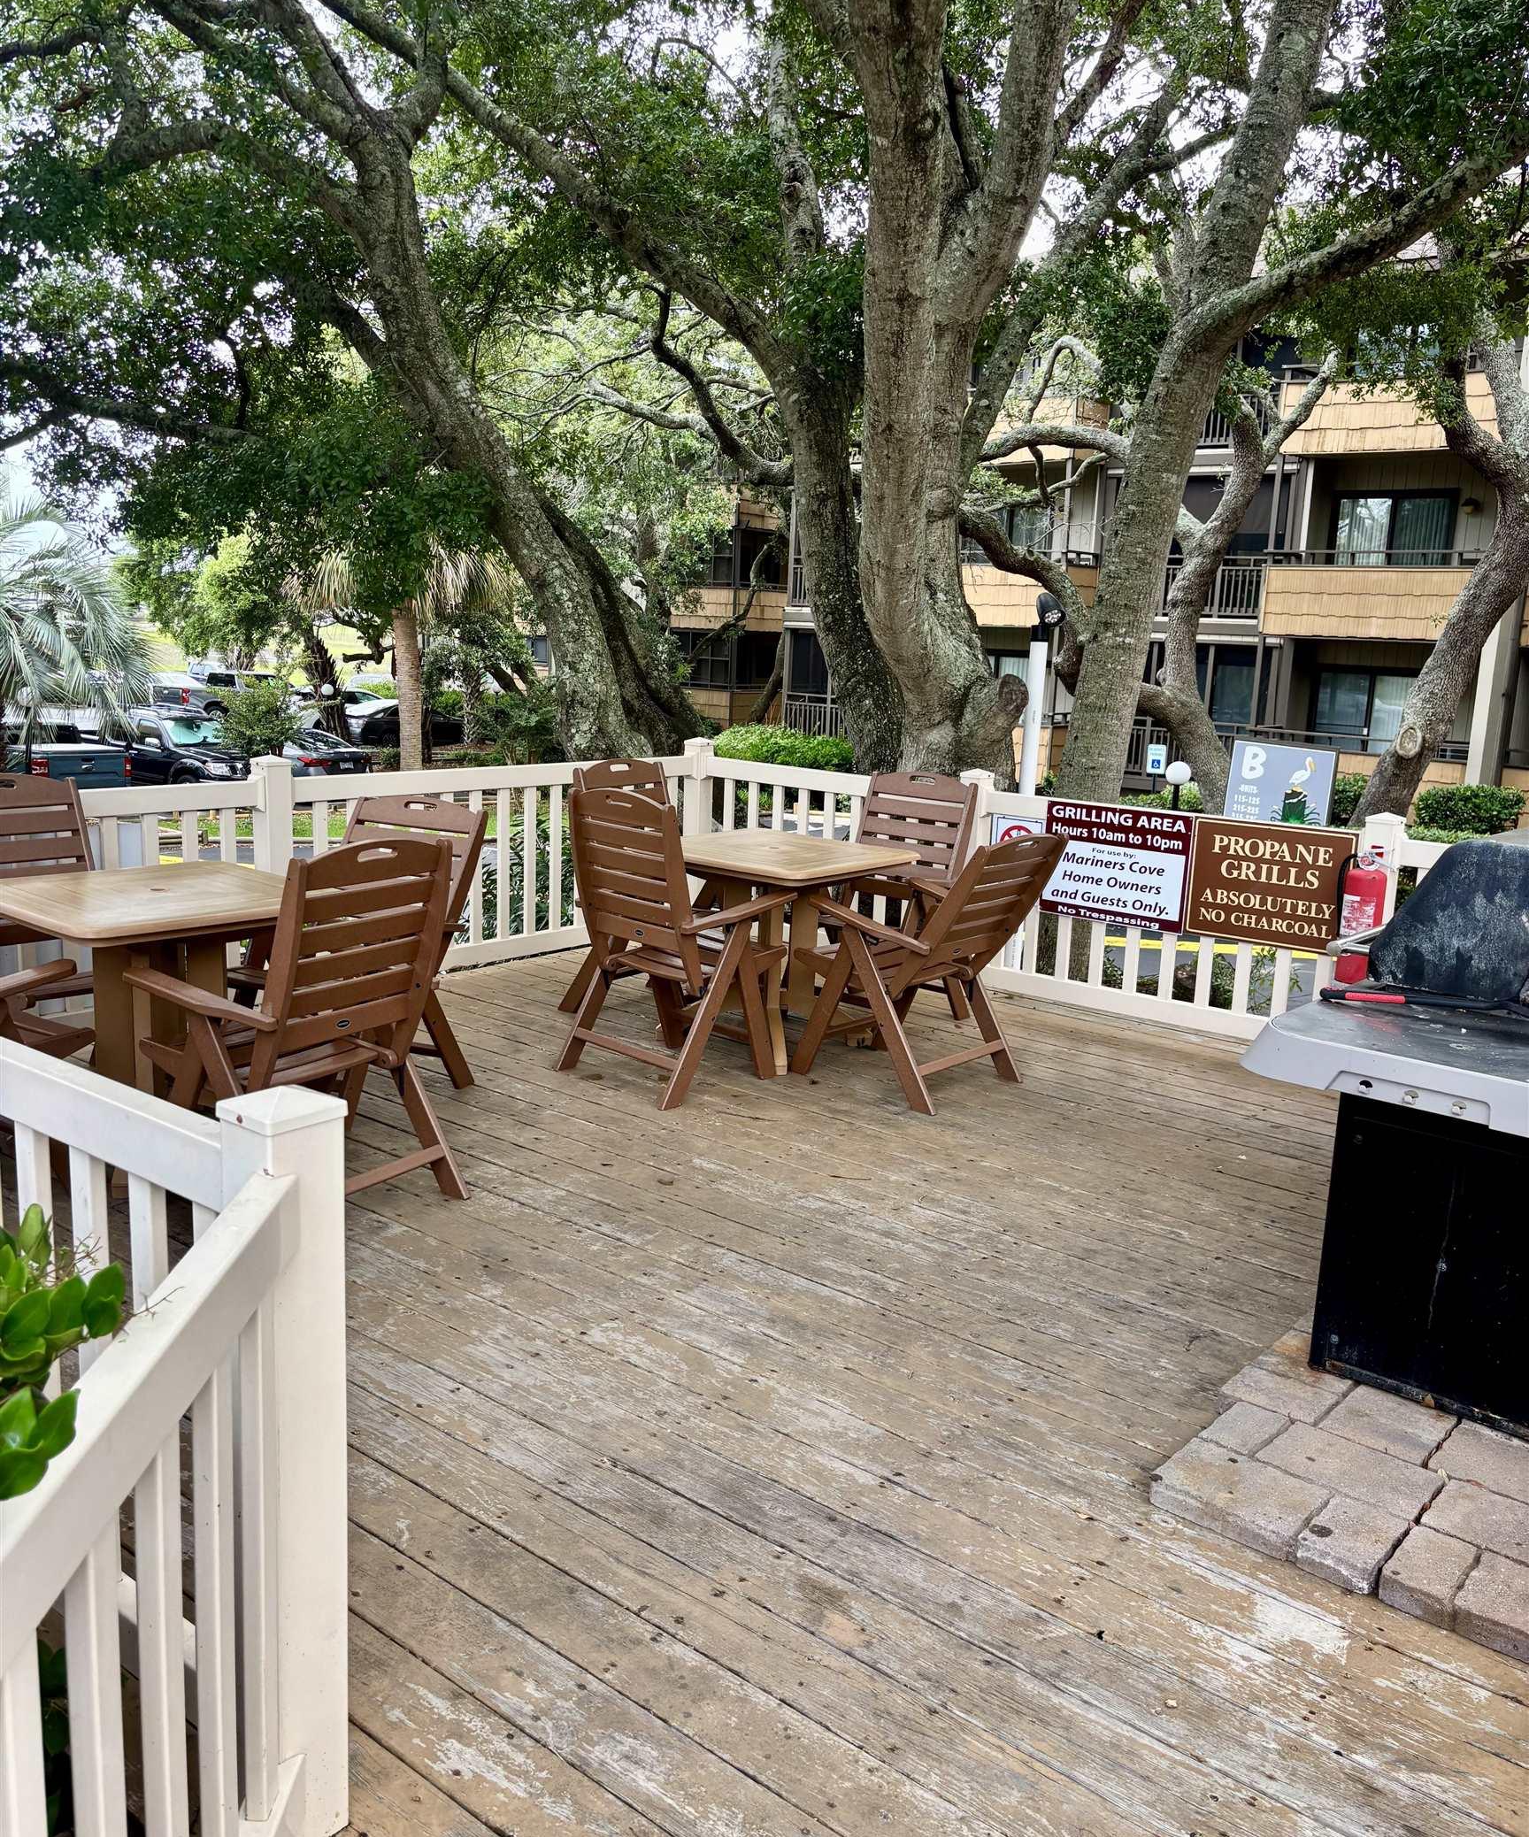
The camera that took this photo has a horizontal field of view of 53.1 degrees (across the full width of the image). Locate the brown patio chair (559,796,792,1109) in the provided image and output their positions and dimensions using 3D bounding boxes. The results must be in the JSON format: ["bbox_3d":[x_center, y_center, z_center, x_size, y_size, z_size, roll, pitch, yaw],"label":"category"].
[{"bbox_3d":[-0.288,0.047,5.067,0.588,0.967,0.559,-8,15,-45],"label":"brown patio chair"}]

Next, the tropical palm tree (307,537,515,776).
[{"bbox_3d":[-8.027,-5.952,35.000,4.600,5.800,4.500,0,11,-13],"label":"tropical palm tree"}]

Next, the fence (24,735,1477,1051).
[{"bbox_3d":[0.027,0.057,5.170,3.763,0.941,3.438,11,13,38],"label":"fence"}]

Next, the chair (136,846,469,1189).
[{"bbox_3d":[-1.142,0.253,3.765,0.625,0.958,0.559,9,12,28],"label":"chair"}]

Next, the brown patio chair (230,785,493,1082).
[{"bbox_3d":[-1.254,0.104,4.684,0.559,0.904,0.692,8,12,27],"label":"brown patio chair"}]

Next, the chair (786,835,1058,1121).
[{"bbox_3d":[0.547,0.120,5.108,0.739,0.888,0.559,11,13,38],"label":"chair"}]

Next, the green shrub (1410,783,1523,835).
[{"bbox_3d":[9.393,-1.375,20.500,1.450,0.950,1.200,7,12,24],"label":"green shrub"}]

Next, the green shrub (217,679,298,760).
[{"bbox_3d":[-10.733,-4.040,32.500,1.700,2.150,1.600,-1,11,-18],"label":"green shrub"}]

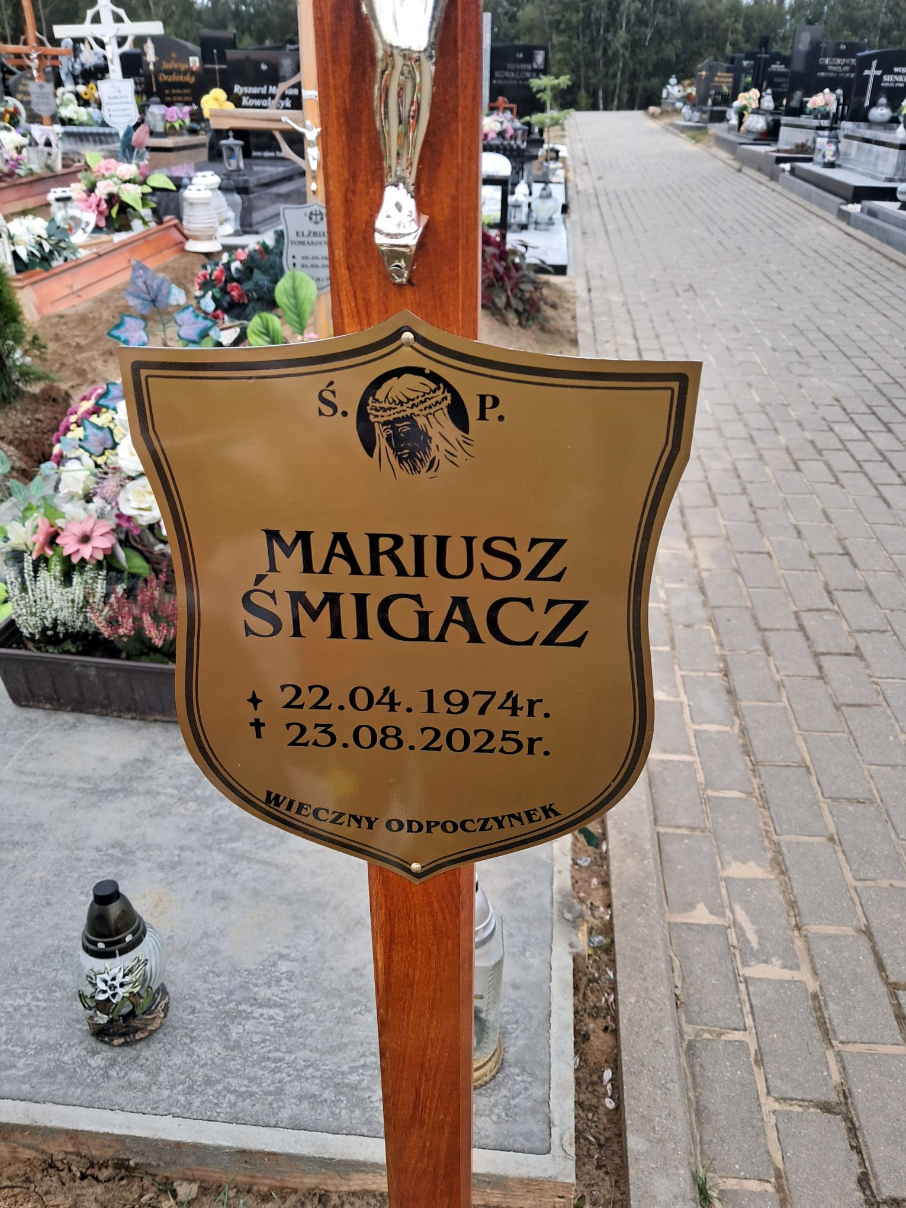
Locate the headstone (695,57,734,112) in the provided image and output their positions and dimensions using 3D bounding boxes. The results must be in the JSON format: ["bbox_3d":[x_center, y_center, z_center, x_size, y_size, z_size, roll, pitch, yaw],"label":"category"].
[{"bbox_3d":[5.266,-10.276,18.636,0.800,0.940,0.140,2,29,5],"label":"headstone"}]

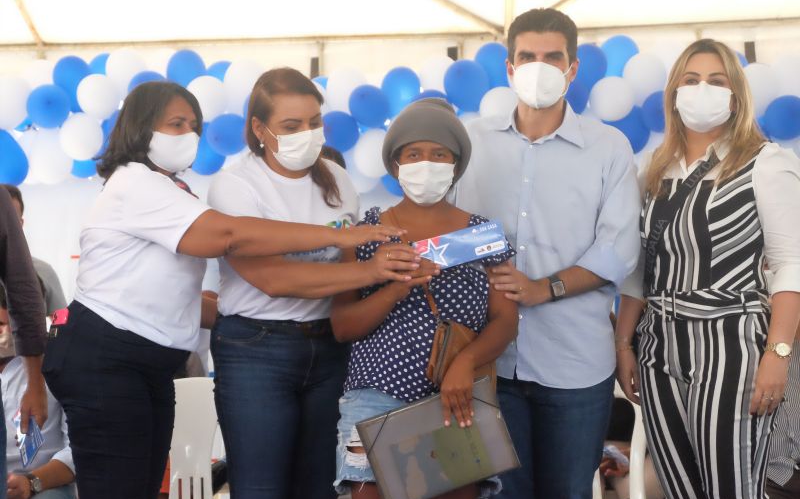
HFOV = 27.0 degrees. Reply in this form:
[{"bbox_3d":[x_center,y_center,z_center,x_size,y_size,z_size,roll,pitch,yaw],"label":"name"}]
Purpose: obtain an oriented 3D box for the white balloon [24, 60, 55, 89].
[{"bbox_3d":[-1.716,-0.807,8.000,0.187,0.206,0.210,-1,-3,0],"label":"white balloon"}]

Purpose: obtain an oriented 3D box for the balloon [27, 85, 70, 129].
[{"bbox_3d":[-1.622,-0.656,7.700,0.203,0.203,0.230,-1,-3,0],"label":"balloon"}]

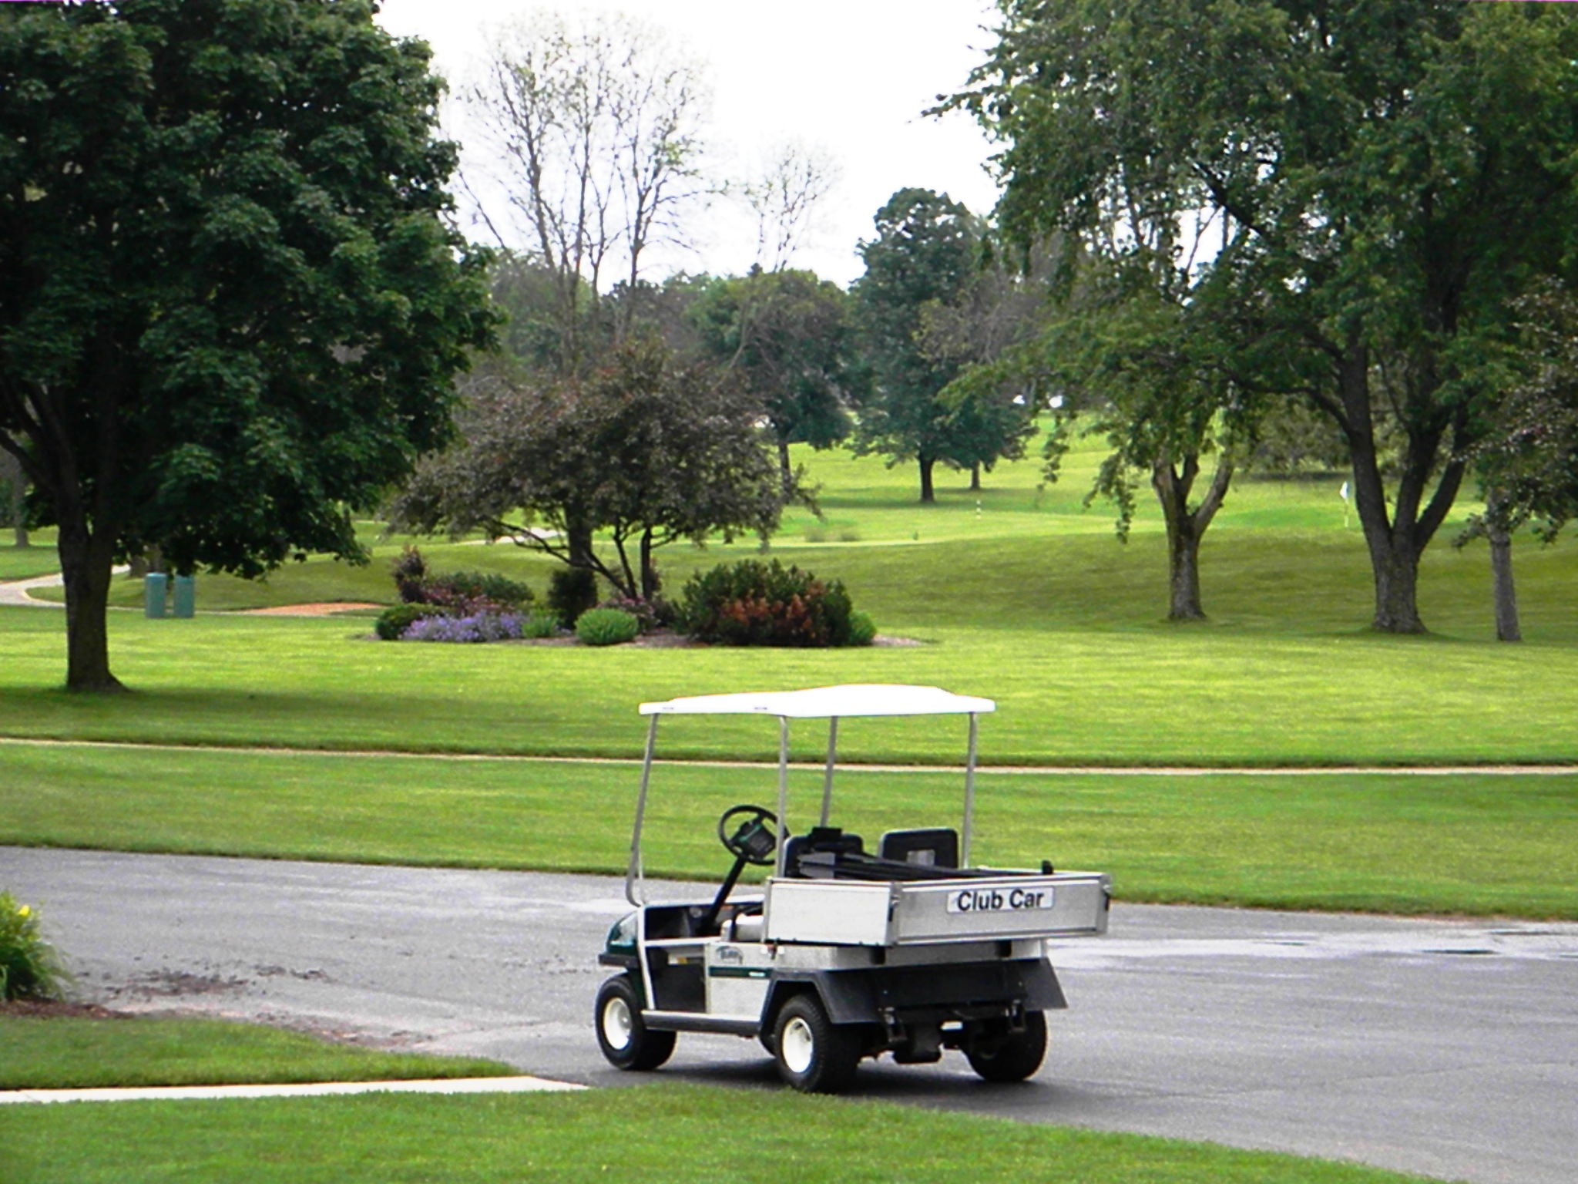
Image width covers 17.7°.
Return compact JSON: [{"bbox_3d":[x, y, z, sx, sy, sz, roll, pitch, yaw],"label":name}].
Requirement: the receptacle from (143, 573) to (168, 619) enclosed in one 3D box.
[{"bbox_3d":[-14.380,0.085,115.000,0.500,1.023,0.500,0,0,0],"label":"receptacle"}]

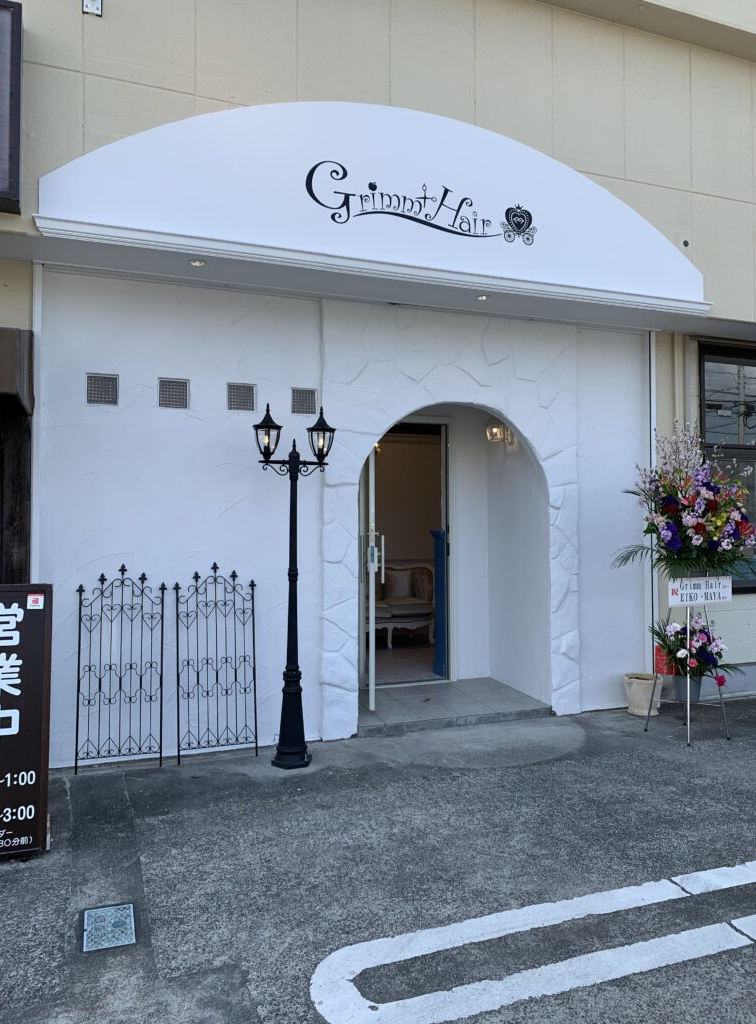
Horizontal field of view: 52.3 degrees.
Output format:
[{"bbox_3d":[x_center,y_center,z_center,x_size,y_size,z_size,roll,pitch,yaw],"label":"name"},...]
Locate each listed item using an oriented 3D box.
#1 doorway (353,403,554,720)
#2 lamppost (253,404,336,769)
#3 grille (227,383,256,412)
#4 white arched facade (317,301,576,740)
[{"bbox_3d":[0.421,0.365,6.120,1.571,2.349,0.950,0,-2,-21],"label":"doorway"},{"bbox_3d":[-0.518,0.445,4.820,0.545,2.233,0.253,0,-2,-21],"label":"lamppost"},{"bbox_3d":[-0.920,-0.769,5.190,0.201,0.191,0.043,0,-2,-21],"label":"grille"},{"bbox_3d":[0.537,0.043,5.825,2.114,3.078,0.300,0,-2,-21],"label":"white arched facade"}]

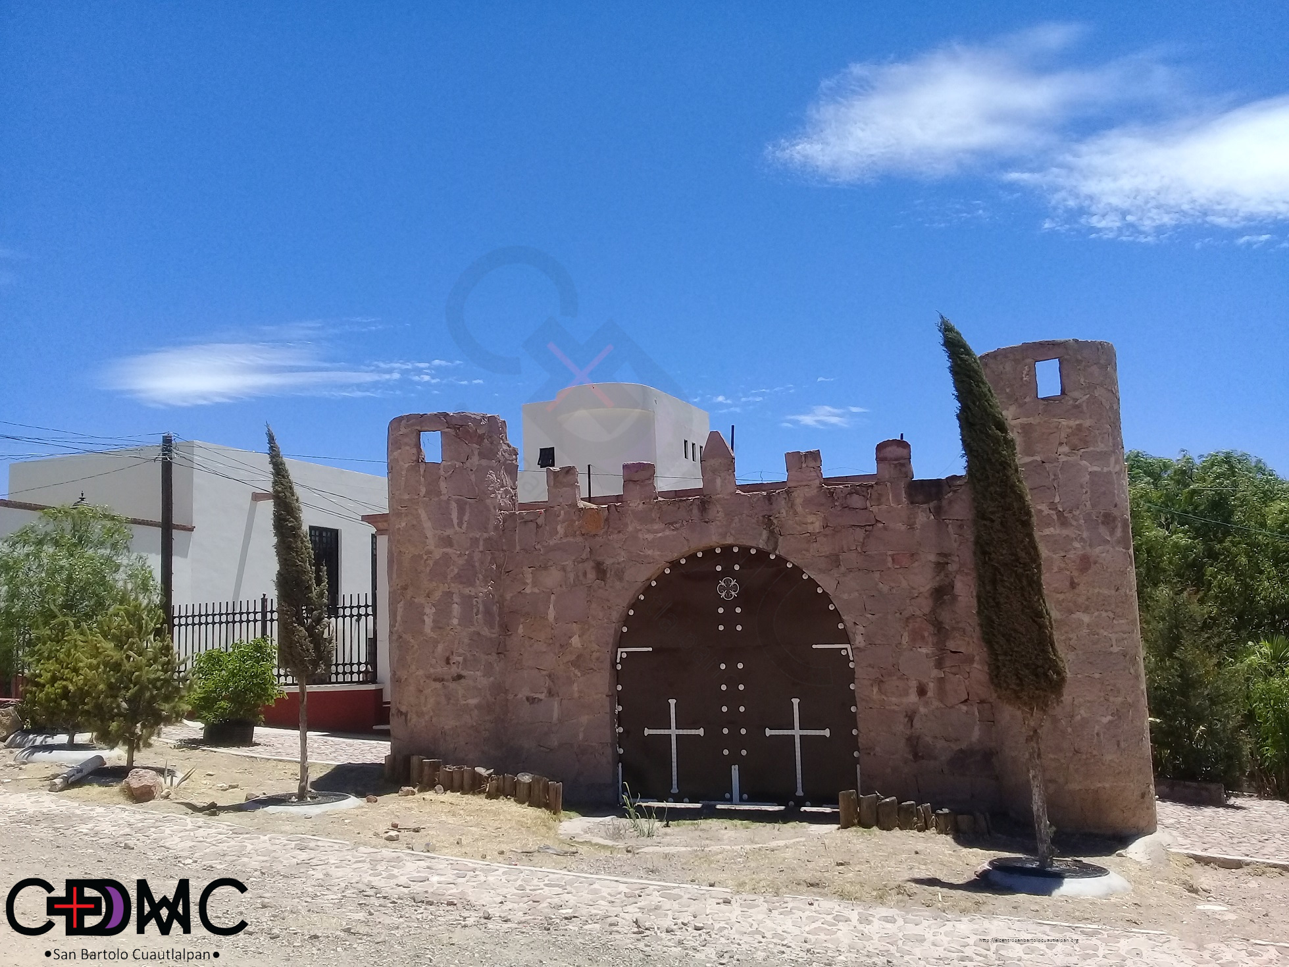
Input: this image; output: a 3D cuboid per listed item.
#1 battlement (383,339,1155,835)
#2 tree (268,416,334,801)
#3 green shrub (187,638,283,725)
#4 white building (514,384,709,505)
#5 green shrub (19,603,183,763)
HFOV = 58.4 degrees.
[{"bbox_3d":[0.637,1.015,10.761,7.186,4.037,1.114,-5,-7,22],"label":"battlement"},{"bbox_3d":[-3.314,1.218,11.100,0.612,3.572,0.582,0,-6,-17],"label":"tree"},{"bbox_3d":[-5.566,2.696,15.700,1.226,1.177,1.226,0,-7,-19],"label":"green shrub"},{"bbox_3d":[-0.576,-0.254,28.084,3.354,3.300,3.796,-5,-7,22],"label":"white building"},{"bbox_3d":[-6.204,2.290,13.300,1.734,1.914,1.560,1,-7,-25],"label":"green shrub"}]

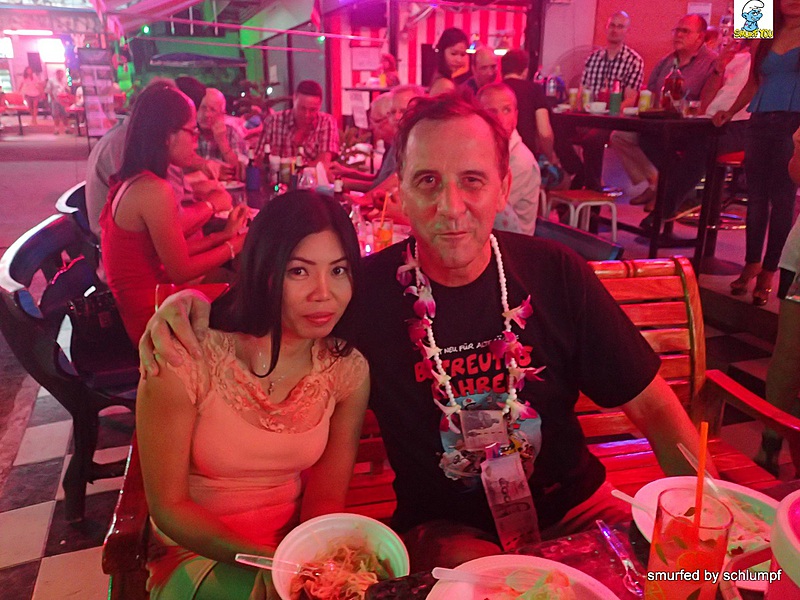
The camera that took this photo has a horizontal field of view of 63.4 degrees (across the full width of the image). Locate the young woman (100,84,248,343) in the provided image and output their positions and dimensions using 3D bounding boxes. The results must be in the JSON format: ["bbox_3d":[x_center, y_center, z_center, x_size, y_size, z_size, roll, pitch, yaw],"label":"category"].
[{"bbox_3d":[-0.591,-0.022,2.159,0.680,1.300,0.450,-9,21,-20],"label":"young woman"}]

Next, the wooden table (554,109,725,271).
[{"bbox_3d":[1.295,-0.665,3.963,0.580,0.900,0.950,-9,21,-22],"label":"wooden table"}]

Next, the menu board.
[{"bbox_3d":[-4.002,-2.686,8.564,0.500,1.220,0.100,-10,21,-23],"label":"menu board"}]

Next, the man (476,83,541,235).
[{"bbox_3d":[0.293,-0.292,2.888,0.750,1.290,0.480,-11,22,-26],"label":"man"}]

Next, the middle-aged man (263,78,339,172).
[{"bbox_3d":[-0.463,-0.577,3.736,0.520,1.300,0.780,-5,20,-11],"label":"middle-aged man"}]

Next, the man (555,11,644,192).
[{"bbox_3d":[1.351,-1.290,4.412,0.520,1.280,0.750,7,21,23],"label":"man"}]

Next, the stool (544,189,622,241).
[{"bbox_3d":[1.071,-0.386,3.815,0.330,0.470,0.330,-12,22,-28],"label":"stool"}]

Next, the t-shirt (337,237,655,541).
[{"bbox_3d":[0.143,0.150,1.166,0.580,0.580,0.310,-8,19,-2],"label":"t-shirt"}]

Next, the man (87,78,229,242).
[{"bbox_3d":[-0.835,-0.215,2.694,0.750,1.320,0.500,-9,21,-22],"label":"man"}]

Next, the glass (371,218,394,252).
[{"bbox_3d":[-0.061,-0.204,2.206,0.070,0.130,0.070,-1,19,0],"label":"glass"}]

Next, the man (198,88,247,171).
[{"bbox_3d":[-0.963,-0.557,3.739,0.500,1.280,0.750,-7,20,-17],"label":"man"}]

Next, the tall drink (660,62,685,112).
[{"bbox_3d":[1.524,-1.184,3.645,0.100,0.280,0.100,7,21,22],"label":"tall drink"}]

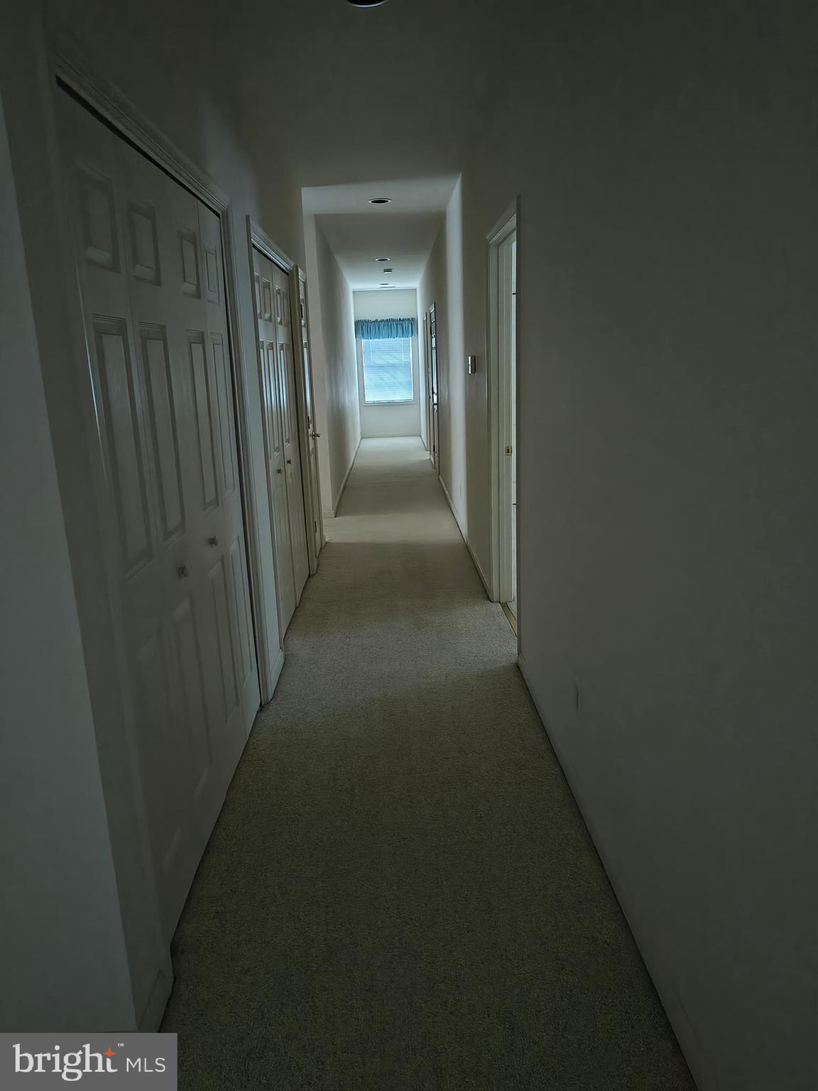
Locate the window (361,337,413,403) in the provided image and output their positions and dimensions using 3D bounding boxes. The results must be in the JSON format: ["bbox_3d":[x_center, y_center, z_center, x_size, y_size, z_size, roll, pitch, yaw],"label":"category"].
[{"bbox_3d":[-0.405,-3.502,14.713,0.960,1.428,0.100,-2,14,-1],"label":"window"}]

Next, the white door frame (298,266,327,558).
[{"bbox_3d":[-0.772,-0.947,5.670,0.110,2.124,0.659,-2,14,-1],"label":"white door frame"}]

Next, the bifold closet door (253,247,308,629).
[{"bbox_3d":[-0.753,-0.593,4.445,0.045,2.013,1.480,-2,14,-1],"label":"bifold closet door"}]

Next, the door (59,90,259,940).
[{"bbox_3d":[-0.691,-0.090,2.389,0.045,2.010,1.494,-2,14,-1],"label":"door"}]

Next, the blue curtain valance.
[{"bbox_3d":[-0.438,-4.155,14.486,1.143,0.366,0.110,-2,14,-1],"label":"blue curtain valance"}]

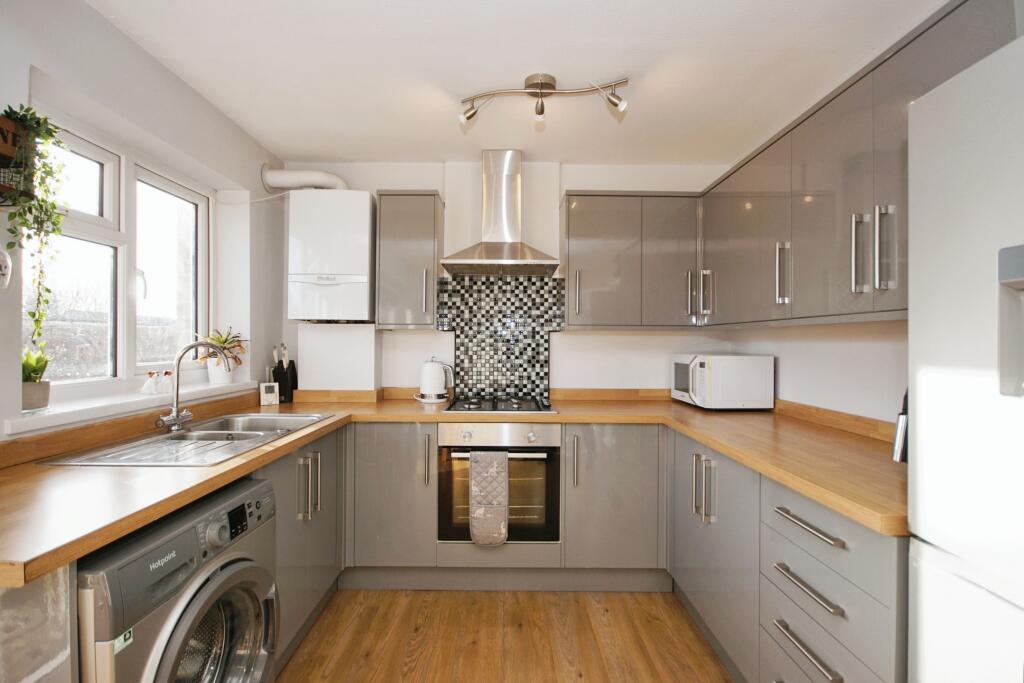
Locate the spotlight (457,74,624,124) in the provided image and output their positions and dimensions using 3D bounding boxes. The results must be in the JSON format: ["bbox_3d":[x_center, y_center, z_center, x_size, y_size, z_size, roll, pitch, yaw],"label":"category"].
[{"bbox_3d":[0.124,-1.020,1.815,0.710,0.150,0.160,0,0,7],"label":"spotlight"}]

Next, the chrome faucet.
[{"bbox_3d":[-1.200,0.170,1.645,0.240,0.340,0.170,0,0,-1],"label":"chrome faucet"}]

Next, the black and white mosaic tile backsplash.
[{"bbox_3d":[-0.060,-0.028,2.630,0.735,0.770,0.015,0,0,0],"label":"black and white mosaic tile backsplash"}]

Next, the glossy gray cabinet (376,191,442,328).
[{"bbox_3d":[-0.573,-0.446,2.475,0.312,0.750,0.330,0,0,0],"label":"glossy gray cabinet"}]

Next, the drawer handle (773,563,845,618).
[{"bbox_3d":[0.736,0.609,1.067,0.034,0.016,0.216,0,0,0],"label":"drawer handle"}]

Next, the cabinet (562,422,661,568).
[{"bbox_3d":[0.476,0.744,2.360,0.460,0.715,0.580,0,0,-1],"label":"cabinet"}]

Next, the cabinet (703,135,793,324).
[{"bbox_3d":[1.207,-0.436,1.965,0.310,0.720,0.700,0,0,-1],"label":"cabinet"}]

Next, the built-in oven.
[{"bbox_3d":[-0.061,0.690,2.345,0.600,0.595,0.560,0,0,0],"label":"built-in oven"}]

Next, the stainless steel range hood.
[{"bbox_3d":[-0.060,-0.752,2.400,0.600,0.715,0.480,0,0,0],"label":"stainless steel range hood"}]

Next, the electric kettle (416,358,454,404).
[{"bbox_3d":[-0.444,0.222,2.455,0.215,0.255,0.170,0,0,-3],"label":"electric kettle"}]

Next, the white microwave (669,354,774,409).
[{"bbox_3d":[1.170,0.213,2.410,0.375,0.275,0.440,0,0,2],"label":"white microwave"}]

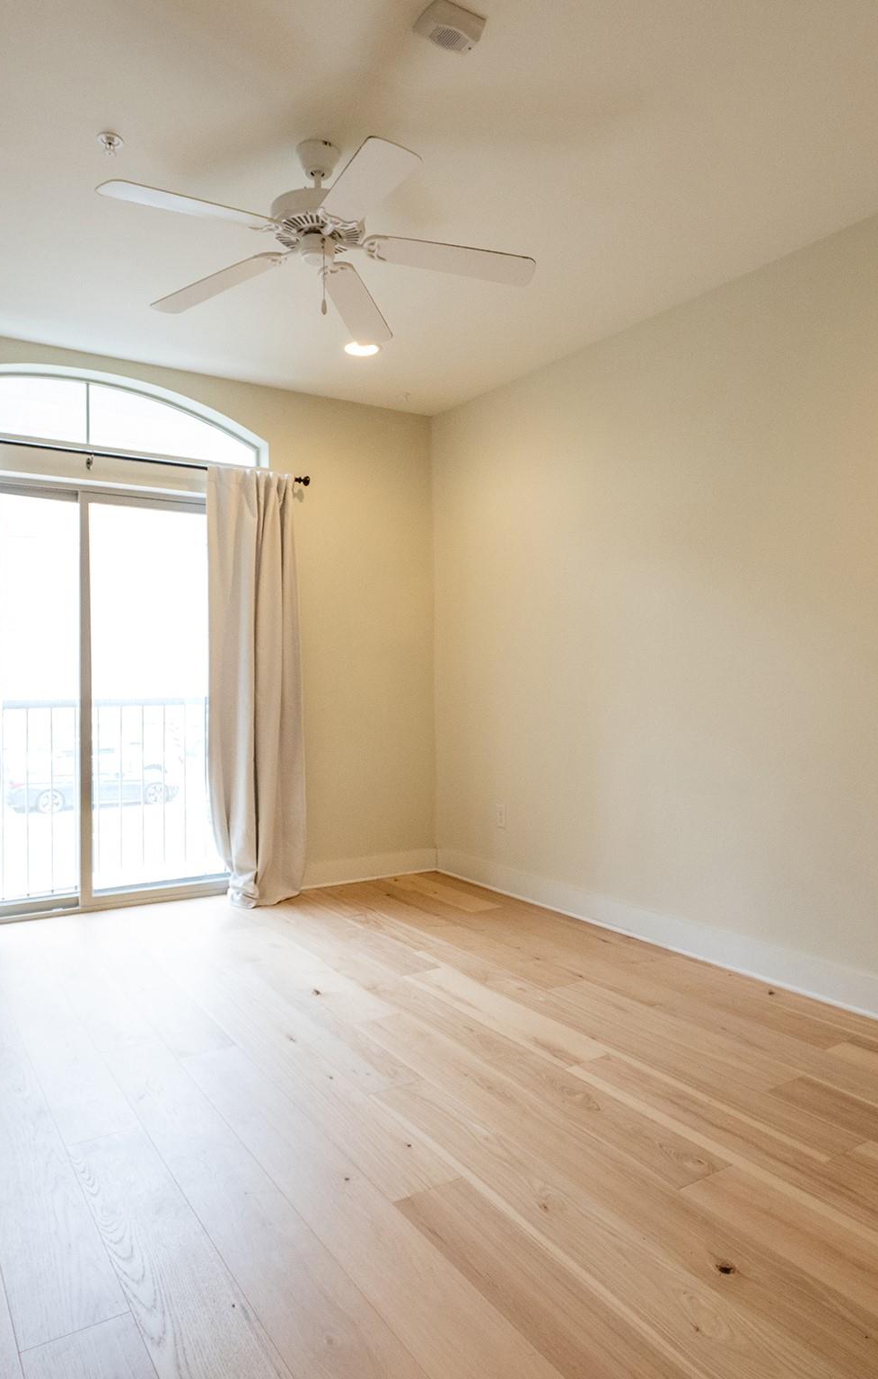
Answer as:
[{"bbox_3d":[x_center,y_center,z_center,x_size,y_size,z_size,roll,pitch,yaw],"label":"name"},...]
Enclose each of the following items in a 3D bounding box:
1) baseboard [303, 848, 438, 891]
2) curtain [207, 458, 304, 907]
[{"bbox_3d":[-0.400,1.032,4.925,0.929,0.140,0.026,0,1,-33],"label":"baseboard"},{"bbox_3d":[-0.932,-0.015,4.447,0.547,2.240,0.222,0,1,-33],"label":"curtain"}]

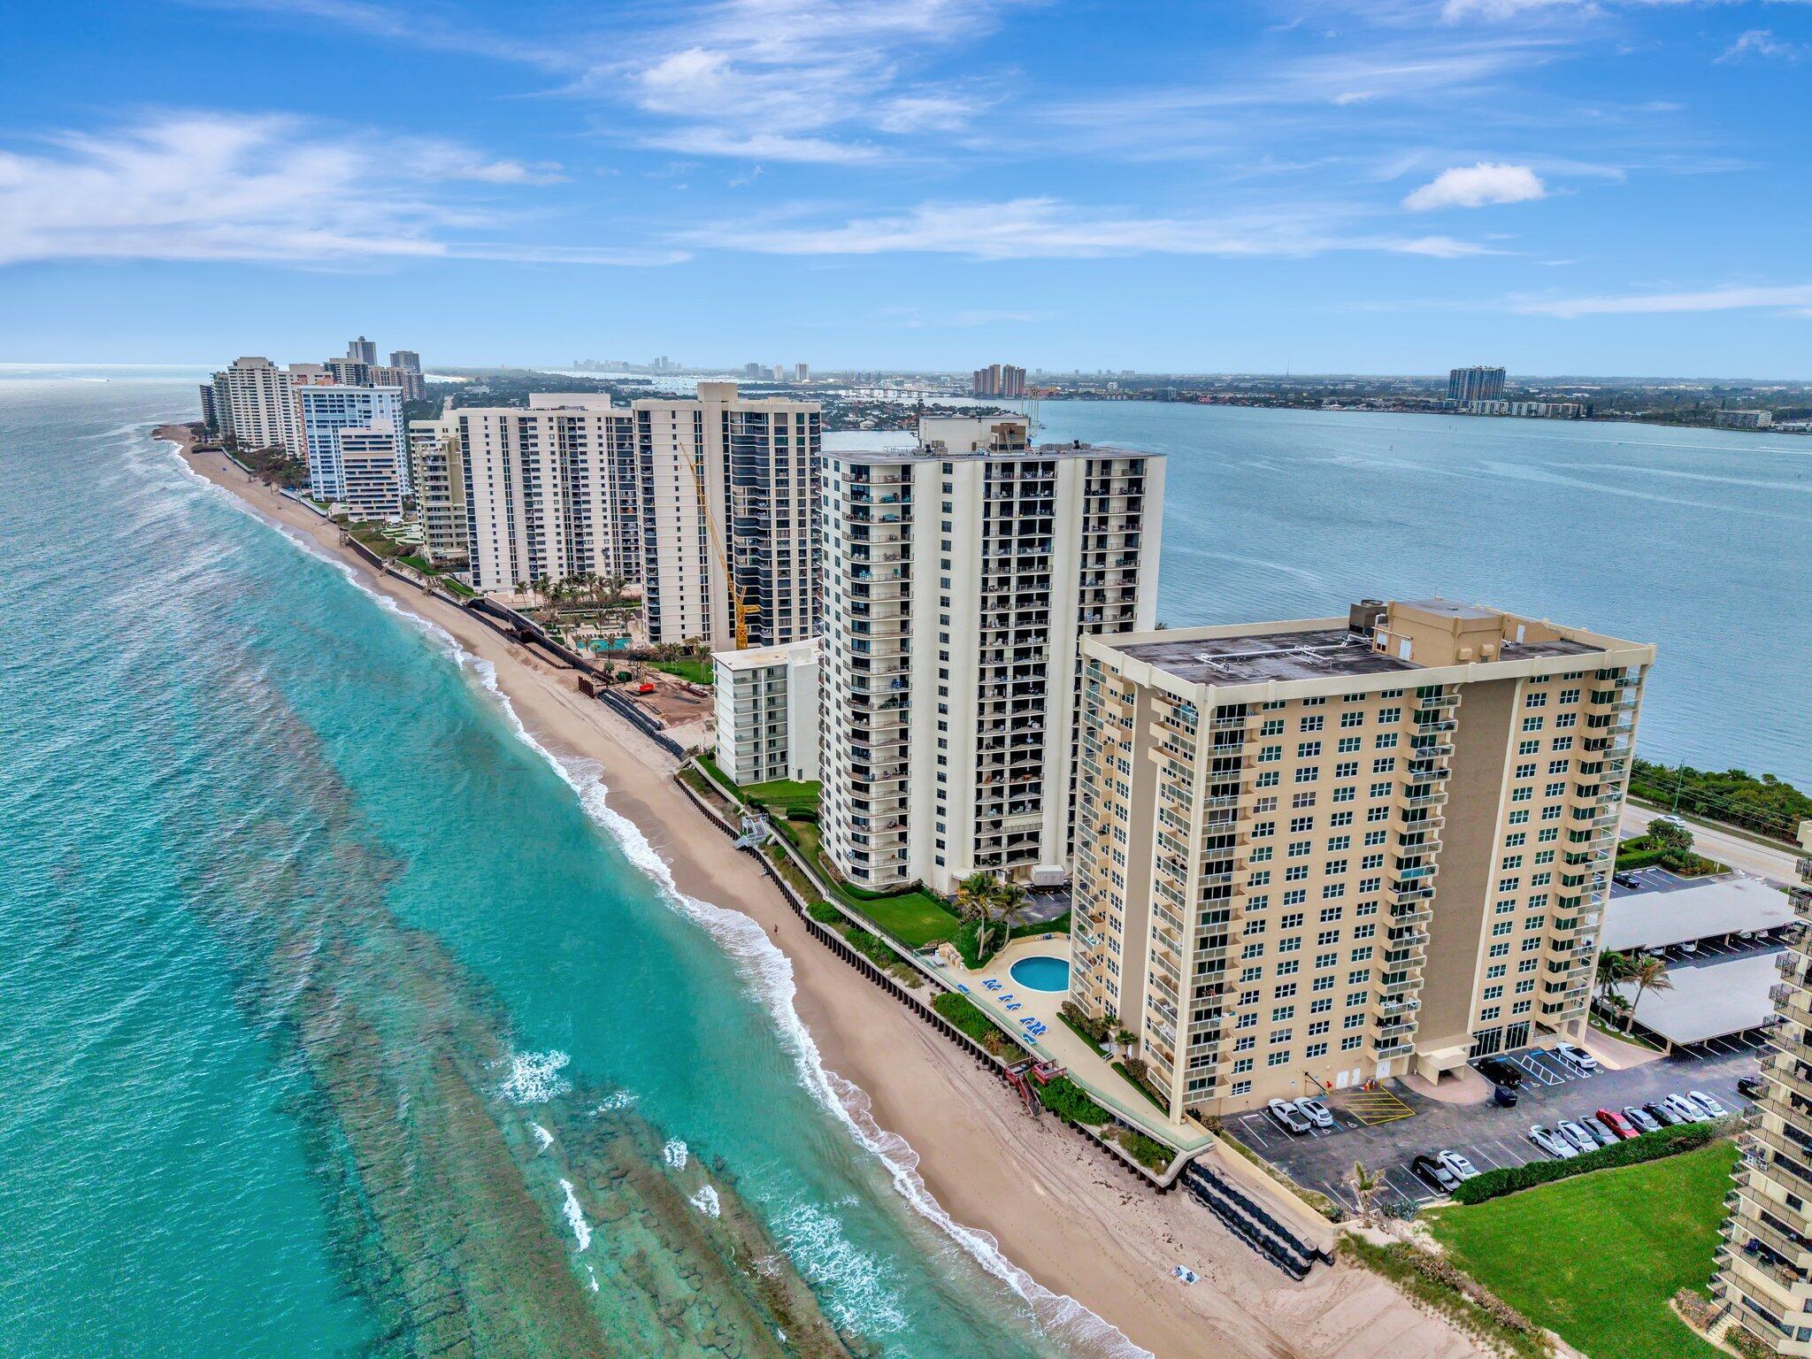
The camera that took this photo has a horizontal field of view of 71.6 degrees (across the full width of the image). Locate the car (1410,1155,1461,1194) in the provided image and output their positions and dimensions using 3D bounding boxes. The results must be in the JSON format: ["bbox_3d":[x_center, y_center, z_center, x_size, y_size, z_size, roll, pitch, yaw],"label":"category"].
[{"bbox_3d":[51.606,48.074,122.253,1.860,1.470,4.850,-4,15,-19],"label":"car"}]

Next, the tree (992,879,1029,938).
[{"bbox_3d":[14.019,31.944,172.414,5.000,8.900,5.000,1,14,0],"label":"tree"}]

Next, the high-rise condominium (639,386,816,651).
[{"bbox_3d":[-50.060,-45.562,348.555,49.000,71.400,25.000,-4,15,-19],"label":"high-rise condominium"}]

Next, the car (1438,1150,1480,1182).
[{"bbox_3d":[54.415,47.809,123.428,1.840,1.480,4.700,-4,15,-19],"label":"car"}]

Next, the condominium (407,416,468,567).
[{"bbox_3d":[-172.345,-73.541,483.116,31.000,58.000,27.000,-4,15,-19],"label":"condominium"}]

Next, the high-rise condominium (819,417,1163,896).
[{"bbox_3d":[11.917,-4.238,190.695,48.500,69.000,23.500,-4,15,-19],"label":"high-rise condominium"}]

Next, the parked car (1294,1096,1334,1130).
[{"bbox_3d":[42.979,45.403,132.218,1.900,1.670,4.720,-4,15,-19],"label":"parked car"}]

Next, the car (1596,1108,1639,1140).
[{"bbox_3d":[74.250,46.187,130.902,1.880,1.400,4.750,-4,15,-19],"label":"car"}]

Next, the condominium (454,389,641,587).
[{"bbox_3d":[-121.456,-67.728,448.979,68.000,66.000,27.000,-4,15,-17],"label":"condominium"}]

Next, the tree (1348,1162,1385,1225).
[{"bbox_3d":[43.199,48.306,117.830,3.100,5.100,3.100,1,14,0],"label":"tree"}]

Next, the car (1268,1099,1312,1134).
[{"bbox_3d":[40.620,46.197,133.160,1.870,1.730,5.050,-4,15,-18],"label":"car"}]

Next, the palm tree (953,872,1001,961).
[{"bbox_3d":[9.723,31.901,167.041,6.000,11.500,6.000,1,14,0],"label":"palm tree"}]

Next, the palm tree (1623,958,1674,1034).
[{"bbox_3d":[87.877,37.204,149.674,5.600,9.900,5.600,-4,15,-19],"label":"palm tree"}]

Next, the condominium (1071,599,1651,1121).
[{"bbox_3d":[51.324,16.747,145.059,58.800,51.300,24.000,-4,15,-19],"label":"condominium"}]

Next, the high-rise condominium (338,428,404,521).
[{"bbox_3d":[-262.610,-102.804,621.404,25.500,46.000,23.000,-4,15,-18],"label":"high-rise condominium"}]

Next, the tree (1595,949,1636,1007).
[{"bbox_3d":[85.673,37.785,152.825,4.600,9.000,4.600,1,14,0],"label":"tree"}]

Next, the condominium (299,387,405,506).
[{"bbox_3d":[-311.938,-135.032,715.703,48.500,63.000,24.000,-4,15,-17],"label":"condominium"}]

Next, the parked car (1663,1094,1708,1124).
[{"bbox_3d":[83.794,46.274,134.651,1.870,1.680,4.650,-4,15,-18],"label":"parked car"}]

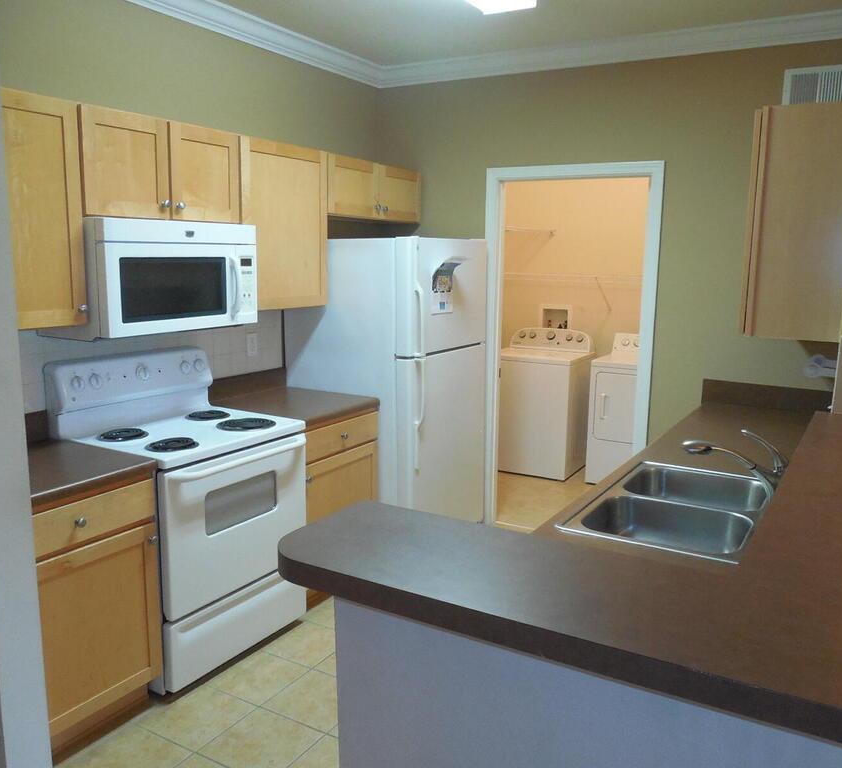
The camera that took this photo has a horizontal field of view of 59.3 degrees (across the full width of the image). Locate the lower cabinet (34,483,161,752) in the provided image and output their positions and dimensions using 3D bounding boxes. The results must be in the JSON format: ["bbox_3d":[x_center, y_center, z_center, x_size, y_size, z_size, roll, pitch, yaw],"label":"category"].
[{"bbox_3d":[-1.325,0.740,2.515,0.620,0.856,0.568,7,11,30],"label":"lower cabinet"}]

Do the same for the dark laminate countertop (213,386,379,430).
[{"bbox_3d":[-0.618,0.111,3.584,0.625,0.042,0.590,7,11,30],"label":"dark laminate countertop"}]

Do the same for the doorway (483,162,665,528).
[{"bbox_3d":[0.807,-0.143,4.174,0.996,2.097,0.125,7,11,30],"label":"doorway"}]

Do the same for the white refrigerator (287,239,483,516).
[{"bbox_3d":[-0.171,0.055,4.101,0.820,1.695,0.754,7,11,30],"label":"white refrigerator"}]

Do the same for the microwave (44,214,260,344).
[{"bbox_3d":[-1.052,-0.433,2.957,0.405,0.410,0.756,7,11,30],"label":"microwave"}]

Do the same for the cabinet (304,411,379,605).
[{"bbox_3d":[-0.629,0.553,3.660,0.620,0.856,0.585,7,11,30],"label":"cabinet"}]

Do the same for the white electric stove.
[{"bbox_3d":[-0.949,0.486,3.044,0.660,1.183,0.765,7,11,30],"label":"white electric stove"}]

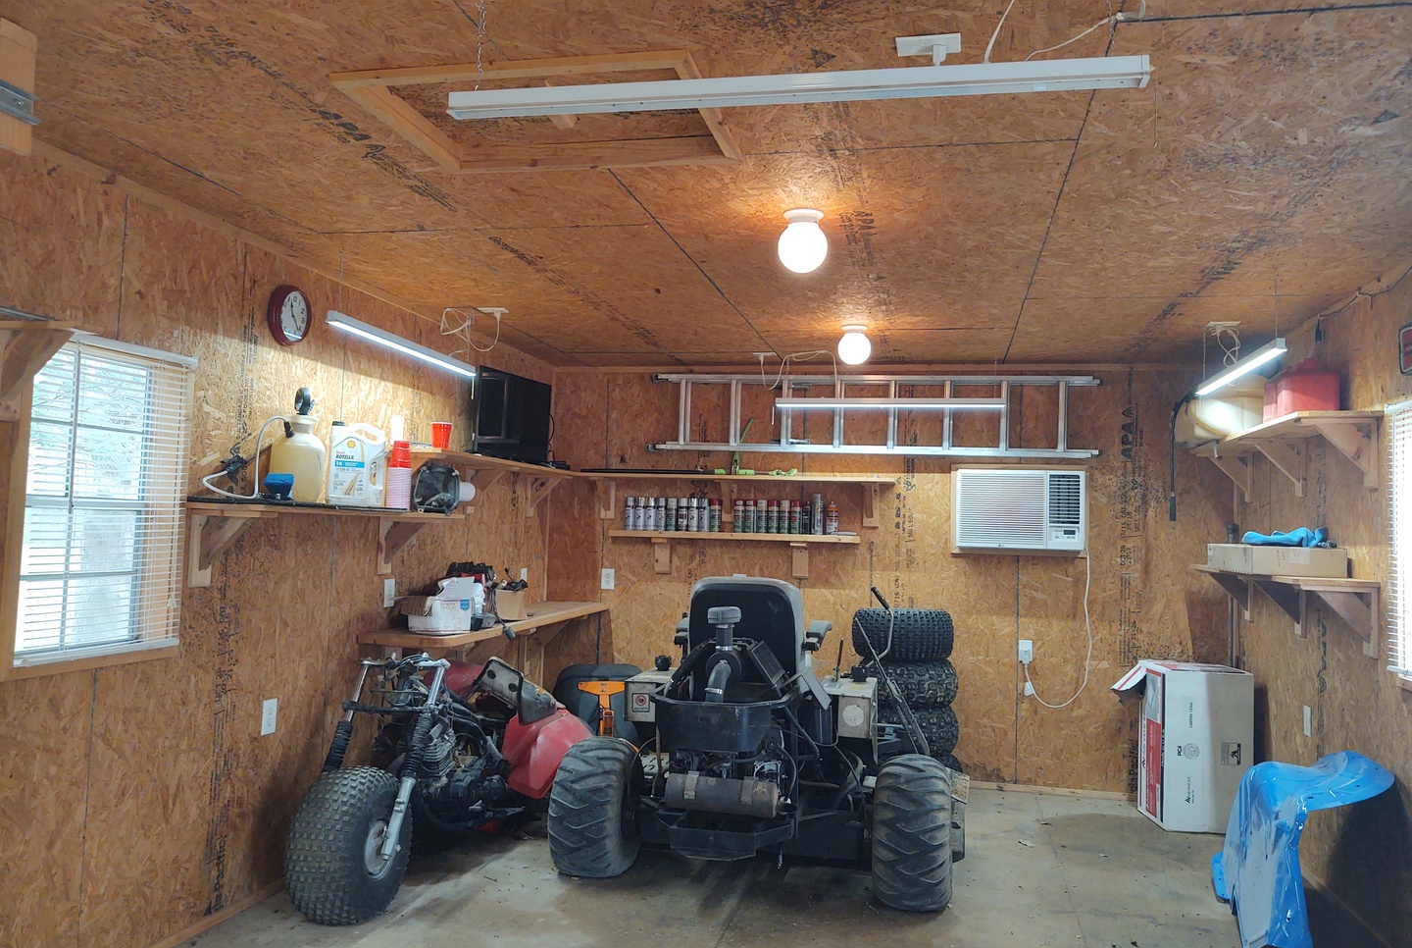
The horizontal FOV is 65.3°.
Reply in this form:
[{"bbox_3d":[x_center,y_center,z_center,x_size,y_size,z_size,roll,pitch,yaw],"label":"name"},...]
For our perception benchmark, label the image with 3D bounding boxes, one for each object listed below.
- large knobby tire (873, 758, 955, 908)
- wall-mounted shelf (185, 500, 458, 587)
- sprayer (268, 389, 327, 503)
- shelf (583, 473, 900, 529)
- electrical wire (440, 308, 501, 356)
[{"bbox_3d":[0.778,1.332,4.122,0.280,0.550,0.550,1,-3,12],"label":"large knobby tire"},{"bbox_3d":[-1.365,0.268,4.174,0.286,0.272,1.460,1,-3,12],"label":"wall-mounted shelf"},{"bbox_3d":[-1.442,-0.087,3.910,0.200,0.415,0.200,2,-3,2],"label":"sprayer"},{"bbox_3d":[0.167,0.151,6.317,1.810,0.255,0.286,1,-3,12],"label":"shelf"},{"bbox_3d":[-1.062,-0.642,4.989,0.260,0.225,0.190,1,-3,12],"label":"electrical wire"}]

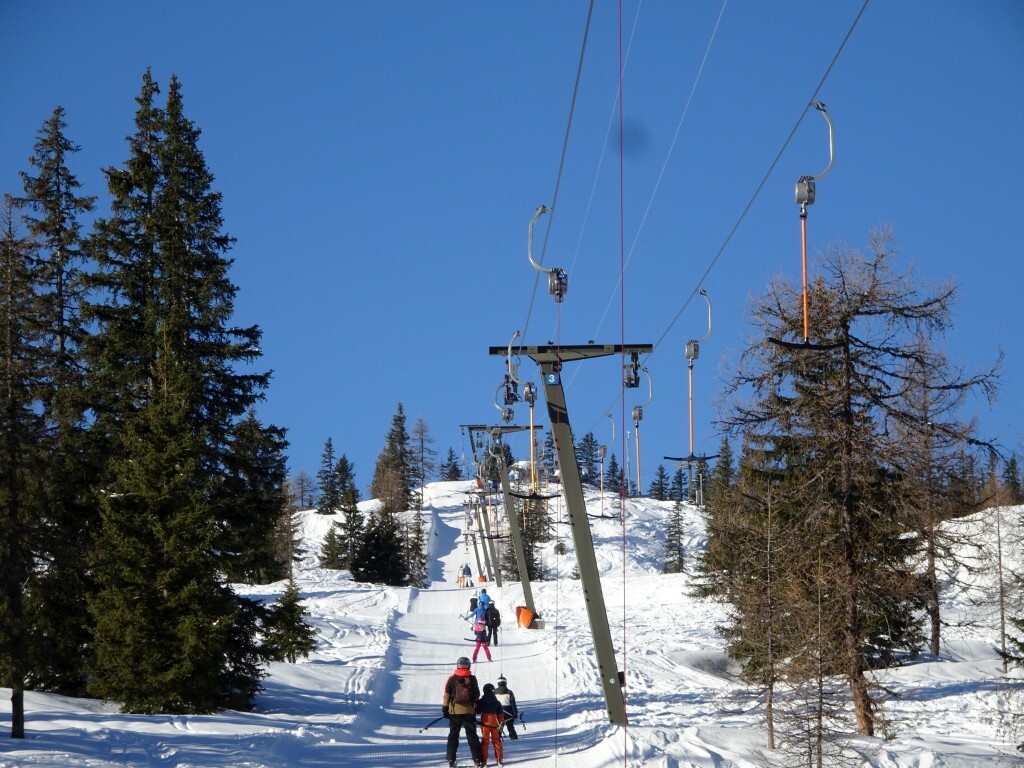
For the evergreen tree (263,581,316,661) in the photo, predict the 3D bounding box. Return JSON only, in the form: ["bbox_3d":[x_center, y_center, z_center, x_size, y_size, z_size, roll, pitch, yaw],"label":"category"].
[{"bbox_3d":[-6.240,6.662,140.000,1.578,2.402,1.578,-1,-10,0],"label":"evergreen tree"}]

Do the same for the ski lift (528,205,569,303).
[{"bbox_3d":[0.379,-1.392,53.000,0.448,1.061,0.400,-1,-10,0],"label":"ski lift"}]

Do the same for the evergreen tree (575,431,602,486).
[{"bbox_3d":[9.115,8.995,600.000,3.139,6.864,3.139,-1,-10,0],"label":"evergreen tree"}]

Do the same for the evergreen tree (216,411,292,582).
[{"bbox_3d":[-12.435,5.481,240.000,3.477,8.531,3.477,-1,-10,0],"label":"evergreen tree"}]

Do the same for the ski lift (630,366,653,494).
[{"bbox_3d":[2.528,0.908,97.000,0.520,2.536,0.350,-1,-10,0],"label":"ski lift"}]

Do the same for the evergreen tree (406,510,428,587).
[{"bbox_3d":[-6.465,11.254,340.000,1.505,5.279,1.505,-1,-10,0],"label":"evergreen tree"}]

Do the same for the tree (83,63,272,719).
[{"bbox_3d":[-6.798,0.173,101.000,3.861,13.205,3.861,-1,-10,0],"label":"tree"}]

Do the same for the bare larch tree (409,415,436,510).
[{"bbox_3d":[-9.545,8.372,530.000,2.986,10.394,2.986,-1,-10,0],"label":"bare larch tree"}]

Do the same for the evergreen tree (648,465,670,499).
[{"bbox_3d":[18.402,12.288,620.000,2.745,4.560,2.745,-1,-10,0],"label":"evergreen tree"}]

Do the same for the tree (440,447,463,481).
[{"bbox_3d":[-7.548,9.918,620.000,2.745,4.306,2.745,-1,-10,0],"label":"tree"}]

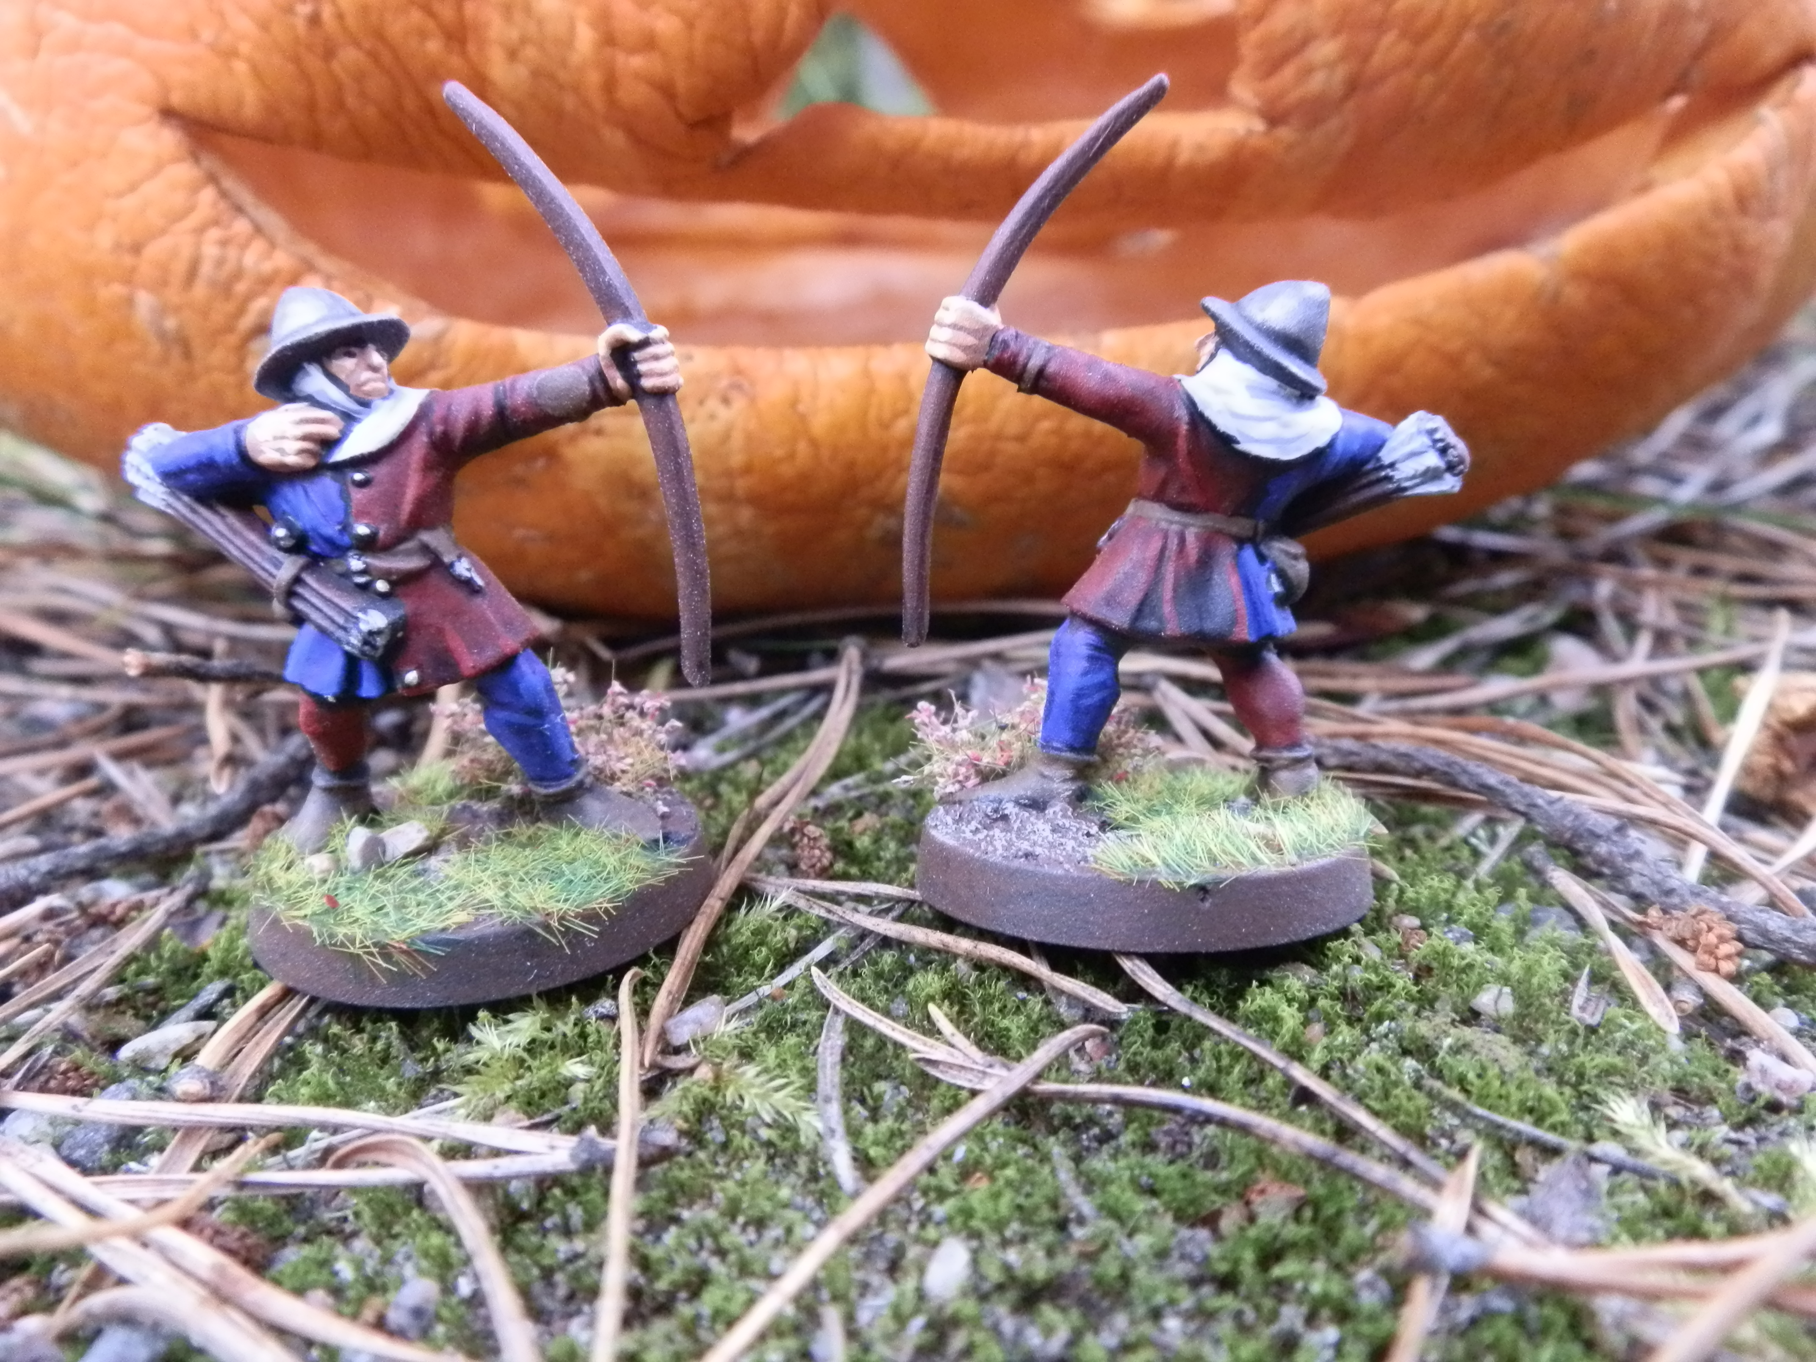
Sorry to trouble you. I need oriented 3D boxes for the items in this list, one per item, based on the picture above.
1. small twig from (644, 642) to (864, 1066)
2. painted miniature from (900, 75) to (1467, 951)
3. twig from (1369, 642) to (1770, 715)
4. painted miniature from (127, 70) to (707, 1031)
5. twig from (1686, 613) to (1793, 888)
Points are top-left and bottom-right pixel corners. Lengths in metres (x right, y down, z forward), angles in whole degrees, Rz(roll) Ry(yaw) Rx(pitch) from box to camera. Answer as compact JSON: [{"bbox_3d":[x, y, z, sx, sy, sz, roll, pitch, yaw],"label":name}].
[{"bbox_3d":[-0.008,0.007,0.094,0.004,0.003,0.065,0,17,6],"label":"small twig"},{"bbox_3d":[0.015,-0.010,0.079,0.031,0.043,0.025,-4,11,-16],"label":"painted miniature"},{"bbox_3d":[0.059,0.000,0.128,0.048,0.002,0.002,-7,14,-25],"label":"twig"},{"bbox_3d":[-0.026,-0.008,0.078,0.031,0.043,0.025,-6,15,-16],"label":"painted miniature"},{"bbox_3d":[0.062,0.003,0.108,0.002,0.002,0.053,8,24,34],"label":"twig"}]

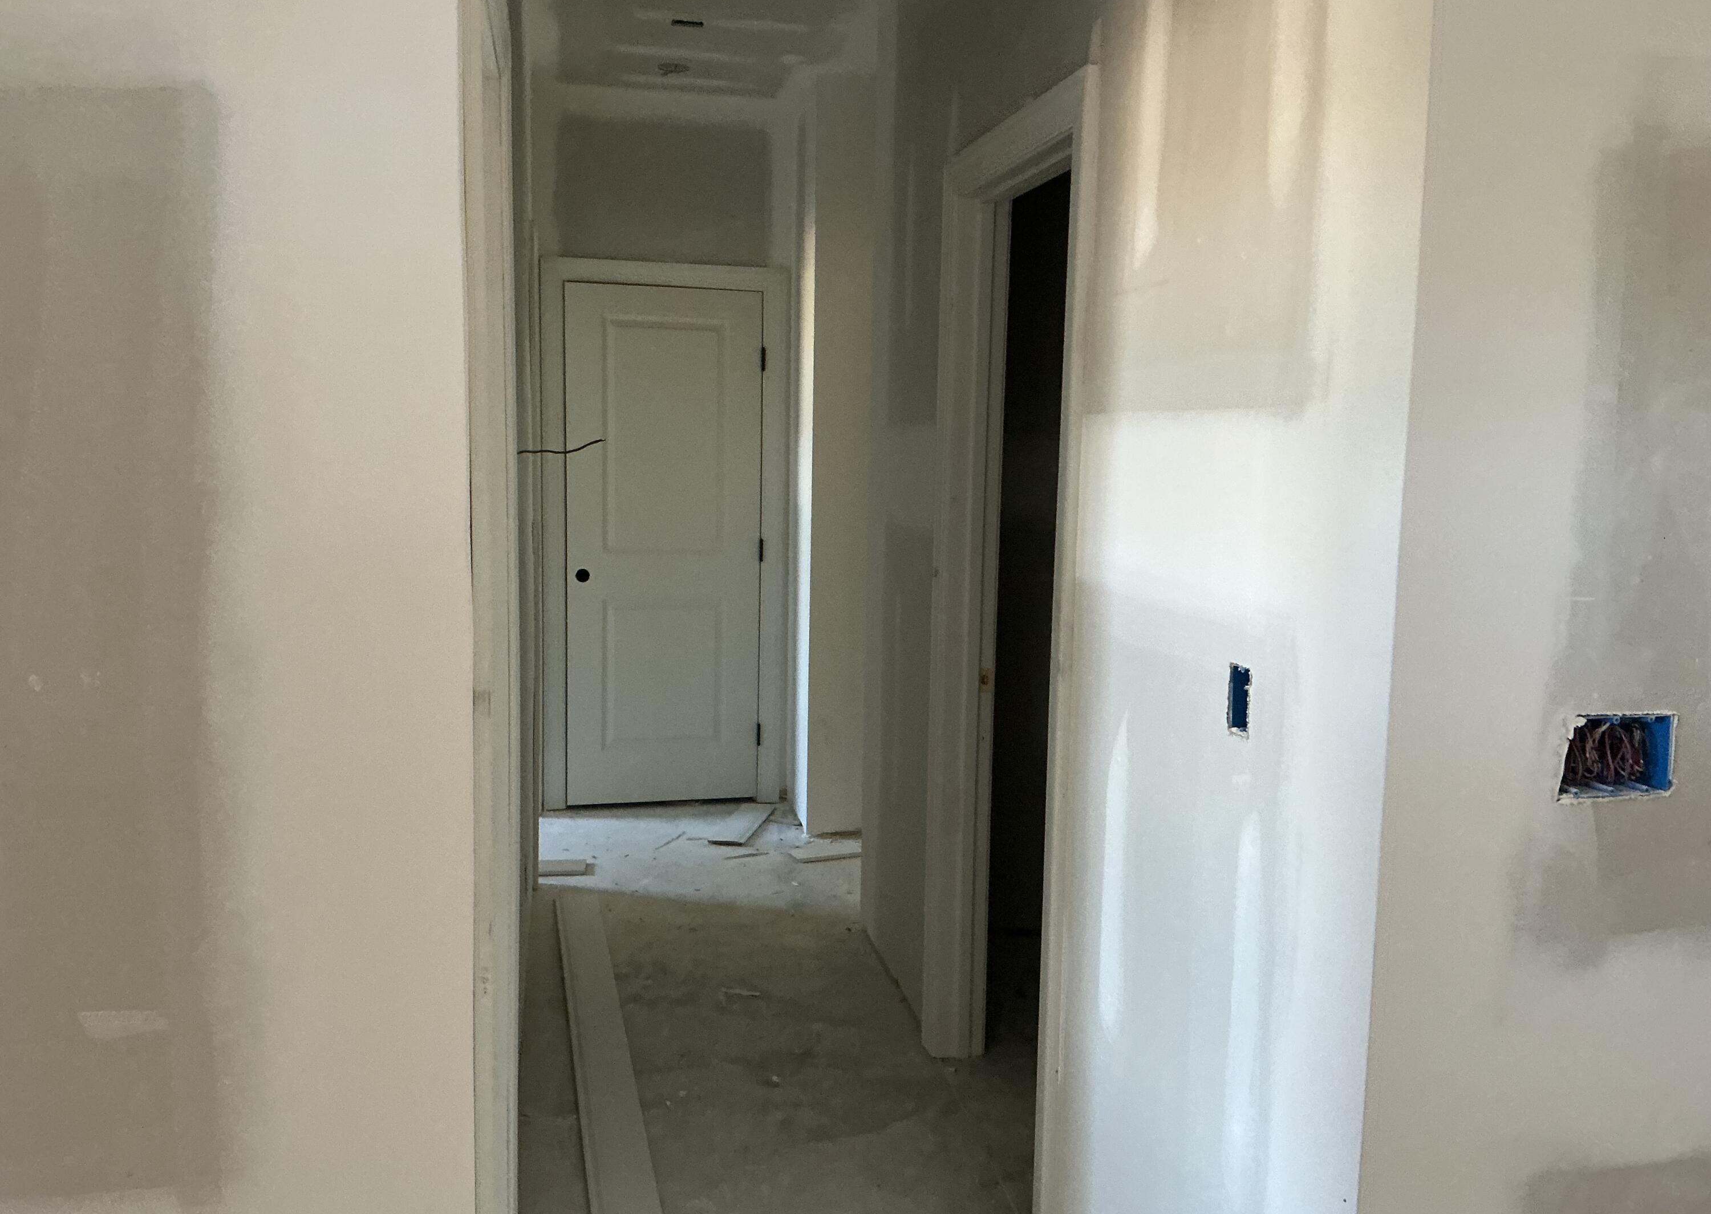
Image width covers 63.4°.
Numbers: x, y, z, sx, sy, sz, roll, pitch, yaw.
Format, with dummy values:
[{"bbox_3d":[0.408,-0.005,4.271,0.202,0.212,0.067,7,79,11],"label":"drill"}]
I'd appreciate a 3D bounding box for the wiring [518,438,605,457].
[{"bbox_3d":[-0.620,-0.335,2.896,0.190,0.034,0.022,0,7,-12],"label":"wiring"}]

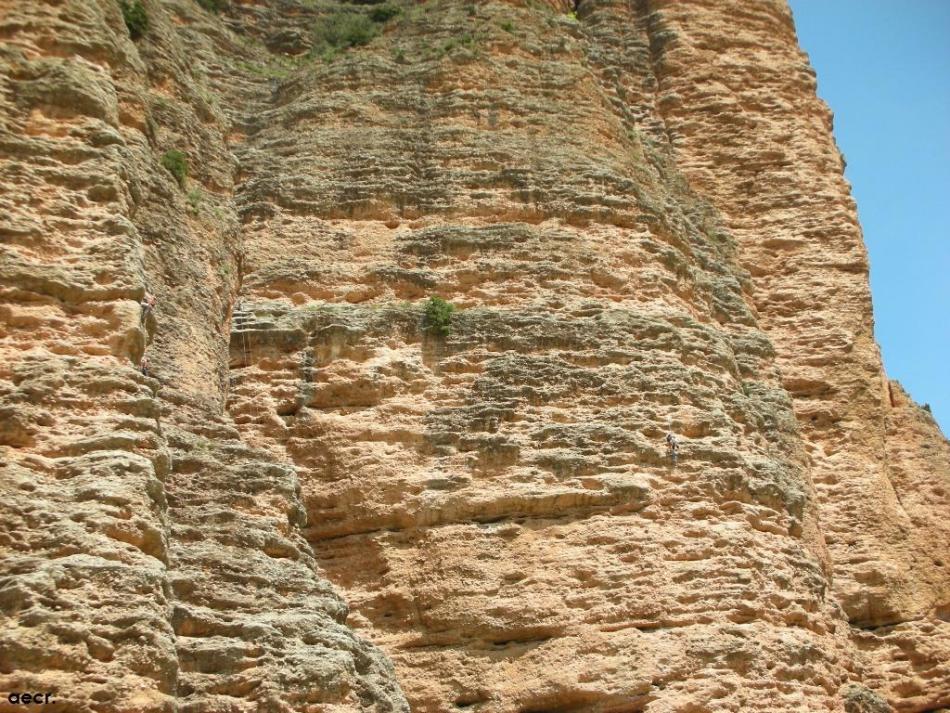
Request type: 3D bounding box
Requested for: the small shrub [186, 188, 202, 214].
[{"bbox_3d":[-14.884,-8.224,67.000,0.850,1.200,0.800,-2,-24,0],"label":"small shrub"}]

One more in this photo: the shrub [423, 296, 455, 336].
[{"bbox_3d":[-1.951,-2.138,67.500,1.650,1.950,1.400,-2,-24,0],"label":"shrub"}]

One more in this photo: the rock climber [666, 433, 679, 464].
[{"bbox_3d":[10.167,4.736,65.000,0.600,1.600,0.600,2,-24,-9],"label":"rock climber"}]

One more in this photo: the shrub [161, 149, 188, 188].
[{"bbox_3d":[-15.707,-9.827,66.000,1.400,1.900,1.300,-2,-24,0],"label":"shrub"}]

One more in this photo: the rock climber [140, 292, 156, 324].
[{"bbox_3d":[-15.773,-2.319,61.000,0.700,1.650,0.700,11,-27,-27],"label":"rock climber"}]

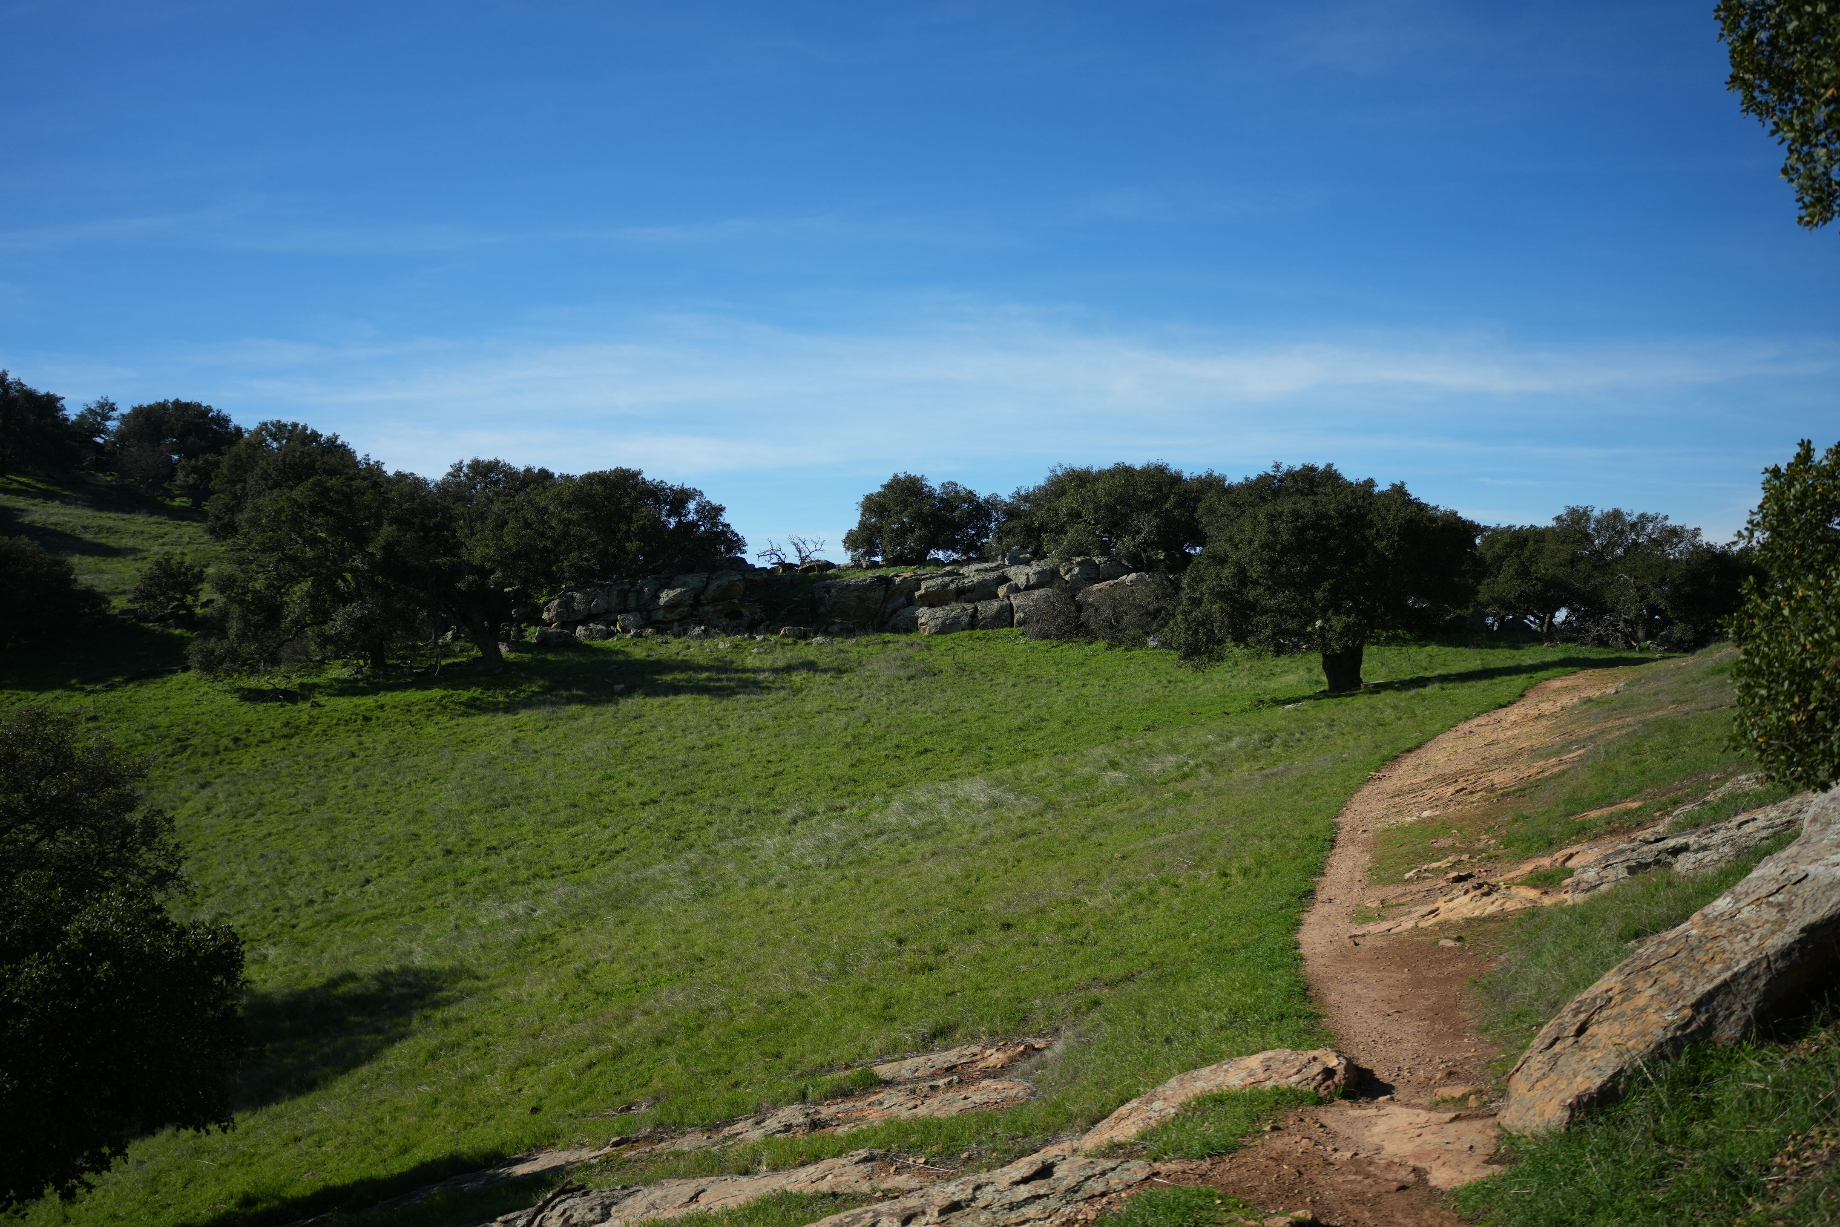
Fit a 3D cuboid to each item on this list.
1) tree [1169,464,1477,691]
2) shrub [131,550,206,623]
[{"bbox_3d":[10.003,-0.892,35.500,7.200,5.520,6.840,0,1,16],"label":"tree"},{"bbox_3d":[-26.268,-0.904,50.000,2.450,2.510,2.250,-1,1,-28],"label":"shrub"}]

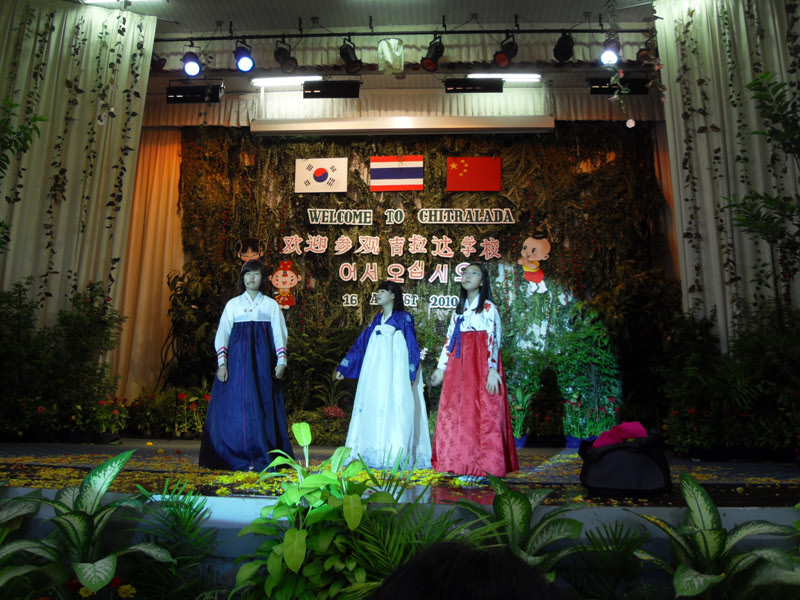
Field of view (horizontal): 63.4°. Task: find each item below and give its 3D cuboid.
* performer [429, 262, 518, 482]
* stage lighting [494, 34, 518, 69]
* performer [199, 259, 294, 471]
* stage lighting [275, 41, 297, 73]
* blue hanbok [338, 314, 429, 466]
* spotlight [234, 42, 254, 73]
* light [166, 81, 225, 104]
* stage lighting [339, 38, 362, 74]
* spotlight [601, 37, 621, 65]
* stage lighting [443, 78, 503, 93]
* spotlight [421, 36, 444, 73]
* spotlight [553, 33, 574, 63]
[{"bbox_3d":[0.559,0.502,4.800,0.620,1.580,0.580,-4,-10,24],"label":"performer"},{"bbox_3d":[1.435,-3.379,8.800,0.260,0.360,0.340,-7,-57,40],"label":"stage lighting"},{"bbox_3d":[-1.205,0.471,5.048,0.720,1.620,0.620,2,-9,-8],"label":"performer"},{"bbox_3d":[-1.745,-3.729,9.950,0.290,0.430,0.320,9,-53,-38],"label":"stage lighting"},{"bbox_3d":[-0.111,0.752,5.320,0.720,1.290,0.620,-5,-12,28],"label":"blue hanbok"},{"bbox_3d":[-2.163,-3.373,9.000,0.250,0.340,0.330,5,-55,-26],"label":"spotlight"},{"bbox_3d":[-3.208,-3.239,10.150,0.850,0.270,0.250,0,-10,3],"label":"light"},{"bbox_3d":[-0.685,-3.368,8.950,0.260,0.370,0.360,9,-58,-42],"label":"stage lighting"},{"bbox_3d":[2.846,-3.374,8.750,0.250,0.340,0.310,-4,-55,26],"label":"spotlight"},{"bbox_3d":[1.130,-3.298,9.950,0.870,0.180,0.200,0,-10,3],"label":"stage lighting"},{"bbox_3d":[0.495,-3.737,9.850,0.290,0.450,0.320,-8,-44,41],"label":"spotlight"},{"bbox_3d":[2.476,-3.824,9.800,0.290,0.430,0.320,-4,-49,27],"label":"spotlight"}]

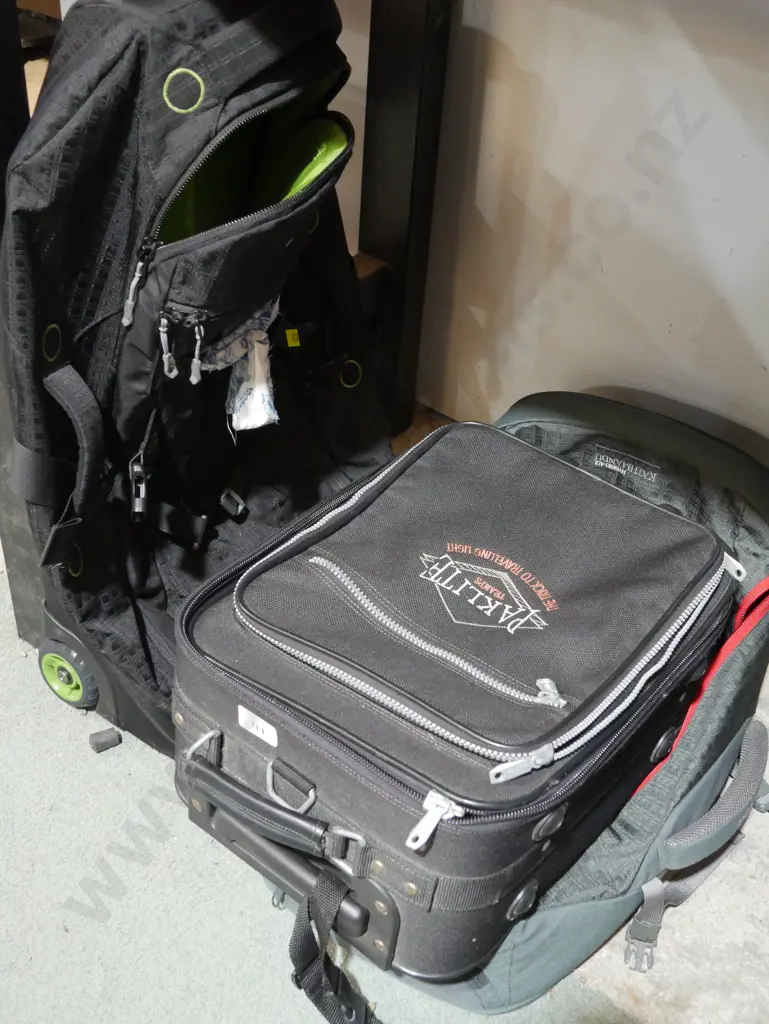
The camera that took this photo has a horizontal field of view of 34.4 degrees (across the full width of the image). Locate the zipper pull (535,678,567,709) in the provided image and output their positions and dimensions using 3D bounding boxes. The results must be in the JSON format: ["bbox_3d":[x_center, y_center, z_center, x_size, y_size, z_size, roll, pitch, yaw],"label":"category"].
[{"bbox_3d":[0.129,0.141,0.968,0.017,0.012,0.022,-24,45,-33],"label":"zipper pull"}]

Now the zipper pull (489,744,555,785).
[{"bbox_3d":[0.103,0.189,0.930,0.052,0.011,0.014,-15,41,-25],"label":"zipper pull"}]

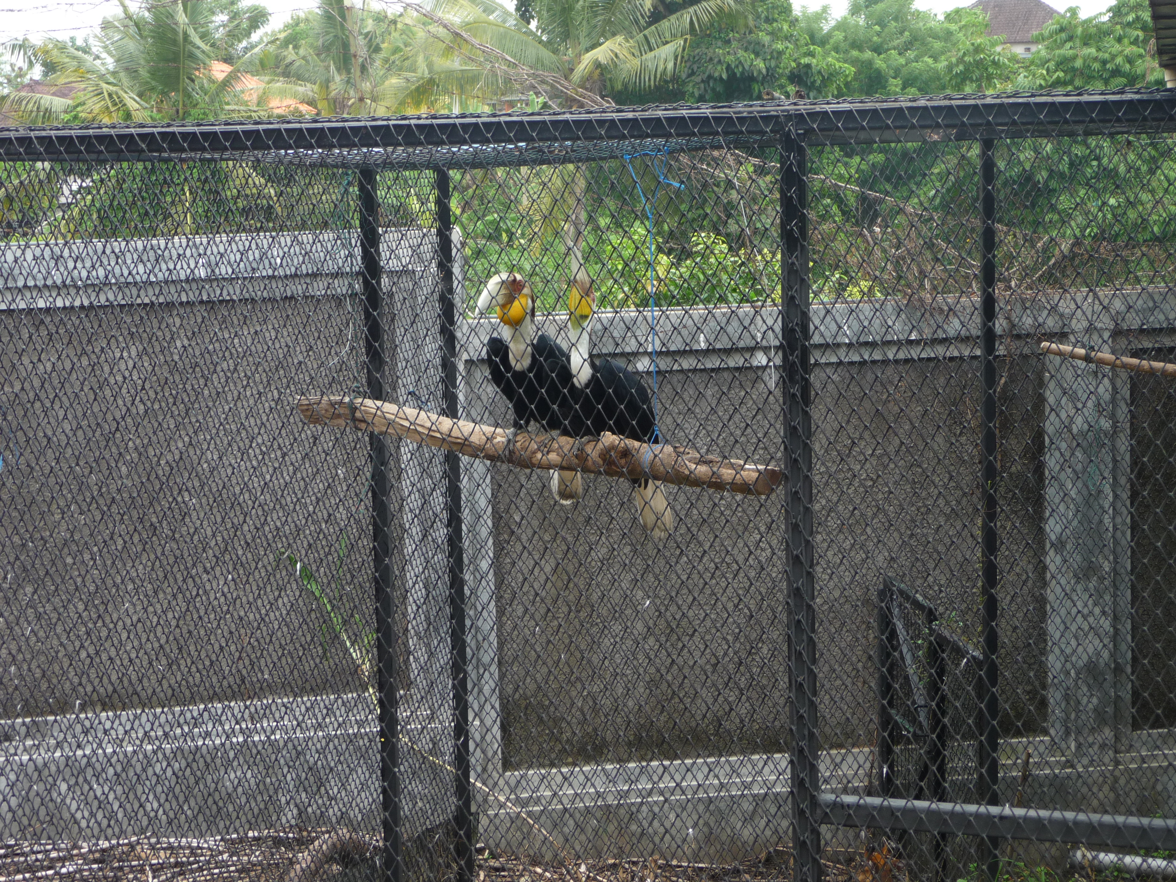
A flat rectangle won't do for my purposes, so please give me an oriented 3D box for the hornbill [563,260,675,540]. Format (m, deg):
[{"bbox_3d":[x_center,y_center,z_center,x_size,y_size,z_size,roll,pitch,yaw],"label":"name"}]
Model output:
[{"bbox_3d":[0.088,-0.114,6.500,0.250,0.780,0.440,3,7,38],"label":"hornbill"}]

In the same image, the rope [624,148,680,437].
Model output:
[{"bbox_3d":[0.181,-0.410,6.450,0.165,0.840,0.080,-2,6,0],"label":"rope"}]

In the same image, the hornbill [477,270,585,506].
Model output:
[{"bbox_3d":[-0.167,-0.153,6.600,0.270,0.640,0.410,2,7,30],"label":"hornbill"}]

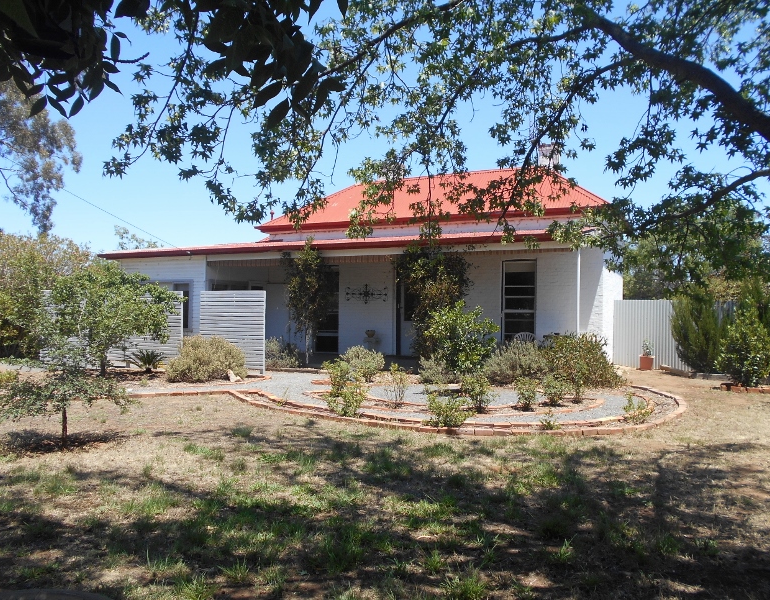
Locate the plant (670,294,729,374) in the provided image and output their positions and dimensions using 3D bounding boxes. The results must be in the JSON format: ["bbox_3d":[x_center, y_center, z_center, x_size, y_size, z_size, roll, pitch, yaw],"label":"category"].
[{"bbox_3d":[7.797,0.797,14.898,1.350,1.980,1.300,0,0,0],"label":"plant"}]

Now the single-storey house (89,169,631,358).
[{"bbox_3d":[-0.564,-1.102,19.315,15.367,5.681,8.000,0,0,28],"label":"single-storey house"}]

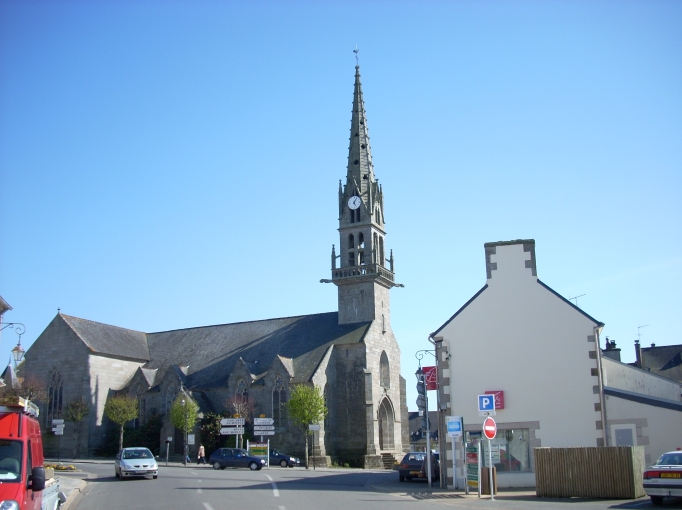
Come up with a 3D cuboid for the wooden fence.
[{"bbox_3d":[8.107,7.076,23.819,3.090,1.520,1.510,-10,-17,32],"label":"wooden fence"}]

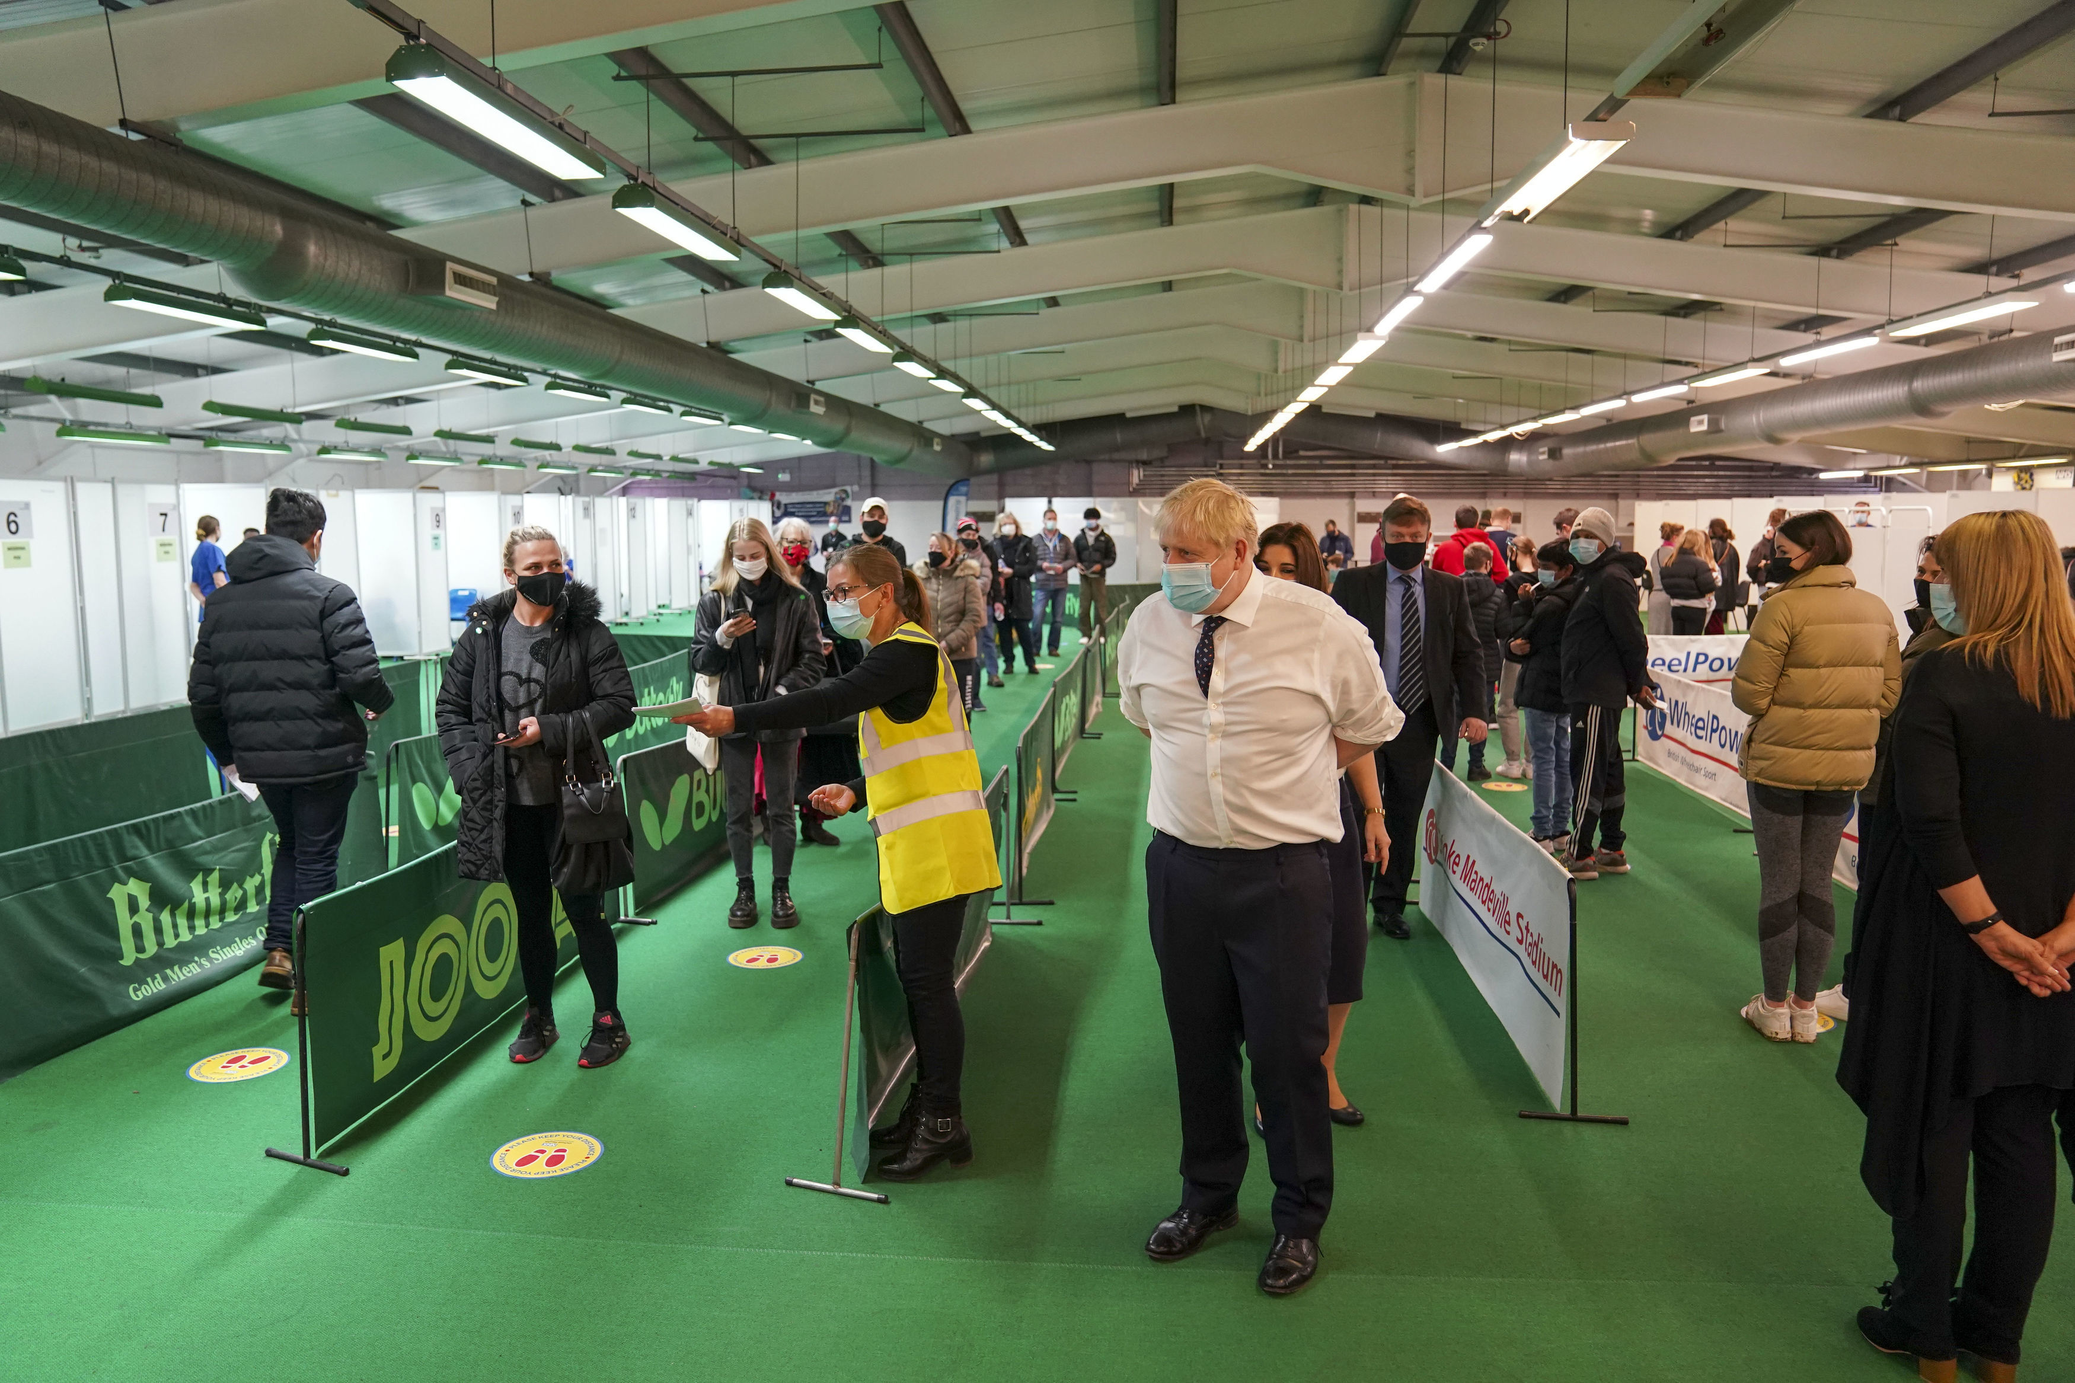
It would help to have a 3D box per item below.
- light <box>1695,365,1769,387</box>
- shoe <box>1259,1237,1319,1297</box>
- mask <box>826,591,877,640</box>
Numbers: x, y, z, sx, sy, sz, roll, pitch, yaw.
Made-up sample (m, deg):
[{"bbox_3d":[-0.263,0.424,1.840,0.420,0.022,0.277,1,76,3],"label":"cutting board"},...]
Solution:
[{"bbox_3d":[7.537,-3.451,15.679,0.270,0.100,1.840,1,7,5],"label":"light"},{"bbox_3d":[0.595,1.261,3.308,0.110,0.110,0.300,3,7,24],"label":"shoe"},{"bbox_3d":[-0.477,-0.198,3.735,0.105,0.125,0.135,-14,12,-24],"label":"mask"}]

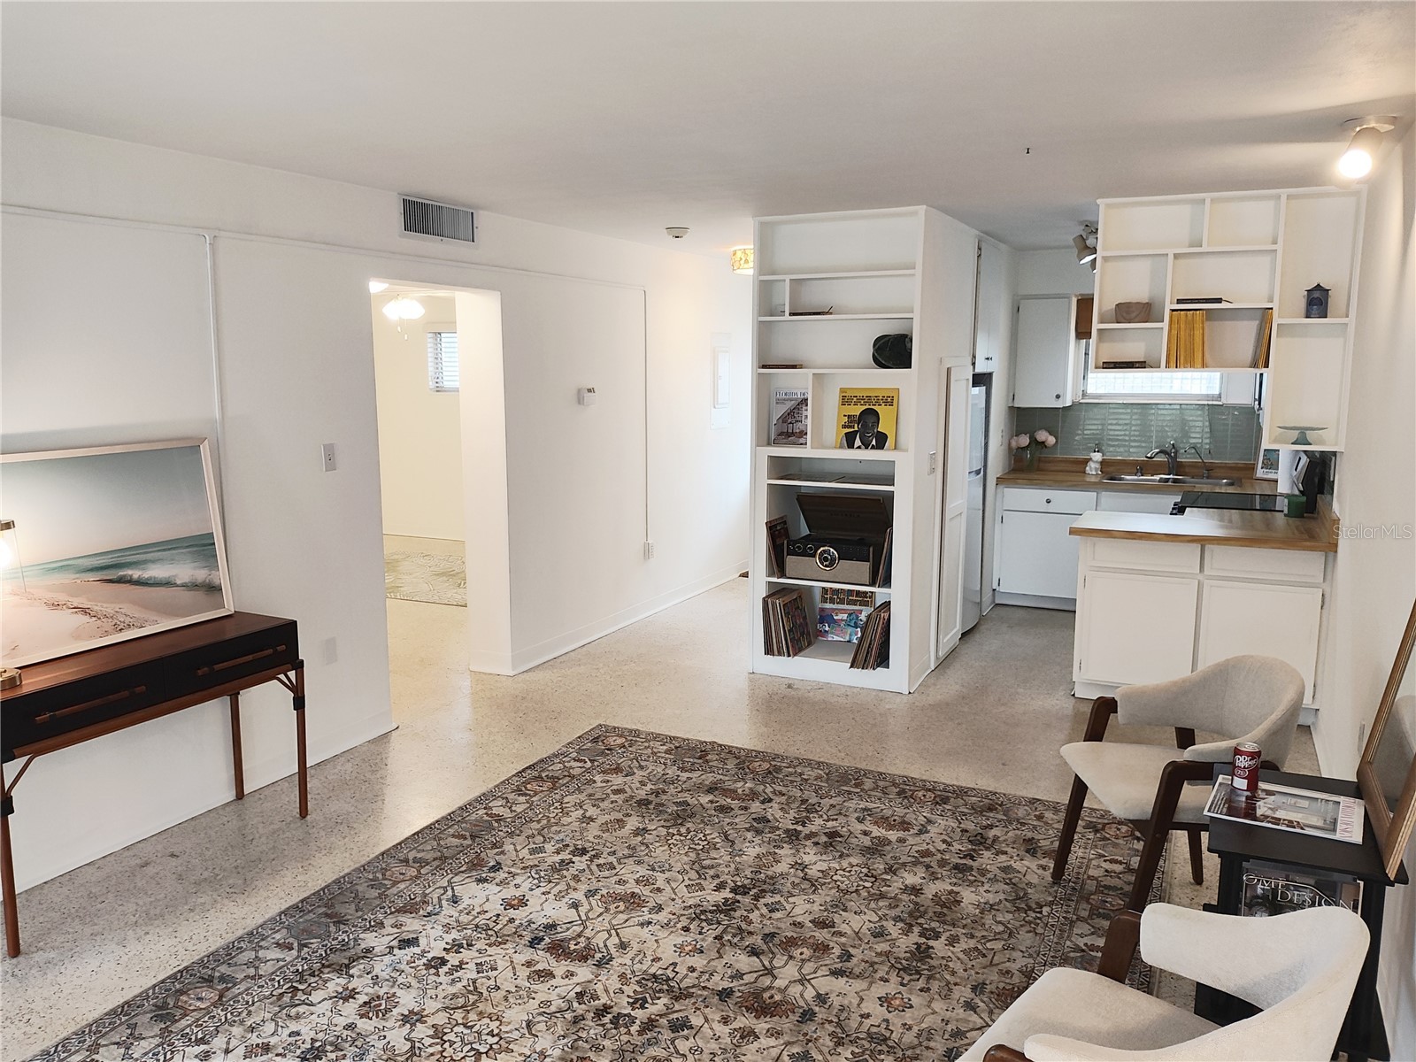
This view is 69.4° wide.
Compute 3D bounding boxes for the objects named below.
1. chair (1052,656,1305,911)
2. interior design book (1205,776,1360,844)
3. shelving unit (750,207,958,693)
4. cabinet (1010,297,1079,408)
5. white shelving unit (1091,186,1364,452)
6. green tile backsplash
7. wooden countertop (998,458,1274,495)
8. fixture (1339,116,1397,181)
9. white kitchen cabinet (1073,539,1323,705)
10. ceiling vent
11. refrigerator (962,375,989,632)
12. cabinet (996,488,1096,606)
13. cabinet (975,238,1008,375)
[{"bbox_3d":[1.444,0.819,3.065,0.610,0.780,0.580,0,9,0],"label":"chair"},{"bbox_3d":[1.322,0.637,2.341,0.301,0.012,0.265,5,10,30],"label":"interior design book"},{"bbox_3d":[0.828,-0.446,5.661,0.886,2.435,0.824,4,10,27],"label":"shelving unit"},{"bbox_3d":[2.367,-1.266,7.212,0.400,0.770,0.300,4,10,26],"label":"cabinet"},{"bbox_3d":[2.387,-0.967,4.784,1.085,1.150,0.200,4,10,26],"label":"white shelving unit"},{"bbox_3d":[3.052,-0.675,7.129,1.780,0.380,0.020,4,10,26],"label":"green tile backsplash"},{"bbox_3d":[2.931,-0.376,6.906,1.820,0.155,0.610,4,10,26],"label":"wooden countertop"},{"bbox_3d":[2.087,-1.208,3.242,0.155,0.175,0.160,8,12,40],"label":"fixture"},{"bbox_3d":[2.459,0.438,5.155,1.066,0.836,0.574,4,10,27],"label":"white kitchen cabinet"},{"bbox_3d":[-1.270,-1.483,4.903,0.030,0.172,0.533,4,10,27],"label":"ceiling vent"},{"bbox_3d":[1.414,-0.155,6.612,0.660,1.542,0.633,4,10,27],"label":"refrigerator"},{"bbox_3d":[2.450,0.083,7.322,0.639,0.859,0.610,4,10,27],"label":"cabinet"},{"bbox_3d":[1.556,-1.399,6.462,0.420,0.782,0.749,4,10,27],"label":"cabinet"}]

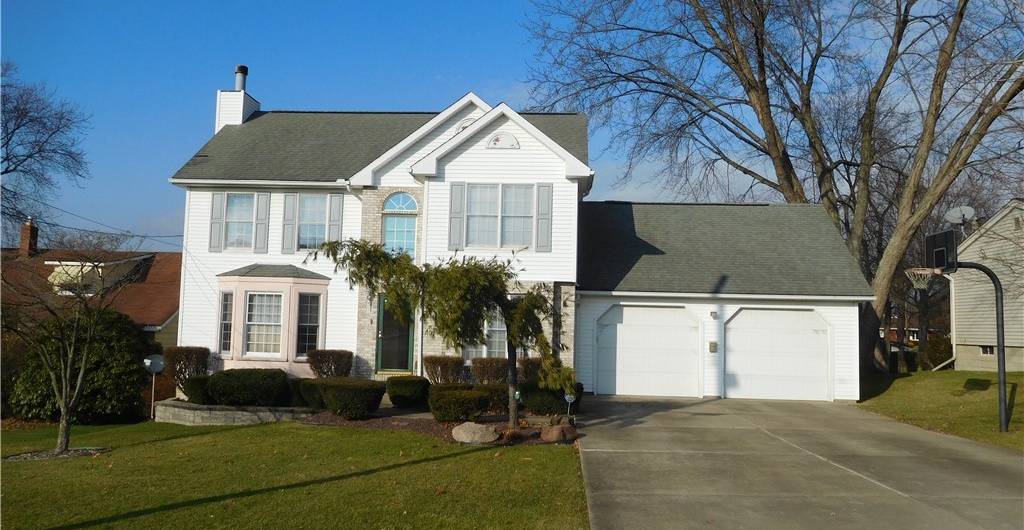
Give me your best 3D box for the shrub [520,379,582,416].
[{"bbox_3d":[0.813,2.721,15.279,1.265,0.615,1.100,1,-5,0],"label":"shrub"}]

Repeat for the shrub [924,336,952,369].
[{"bbox_3d":[14.276,2.911,24.471,1.000,1.111,1.000,1,-5,0],"label":"shrub"}]

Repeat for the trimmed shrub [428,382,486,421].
[{"bbox_3d":[-0.992,2.566,13.500,1.068,0.600,0.950,1,-5,4],"label":"trimmed shrub"}]

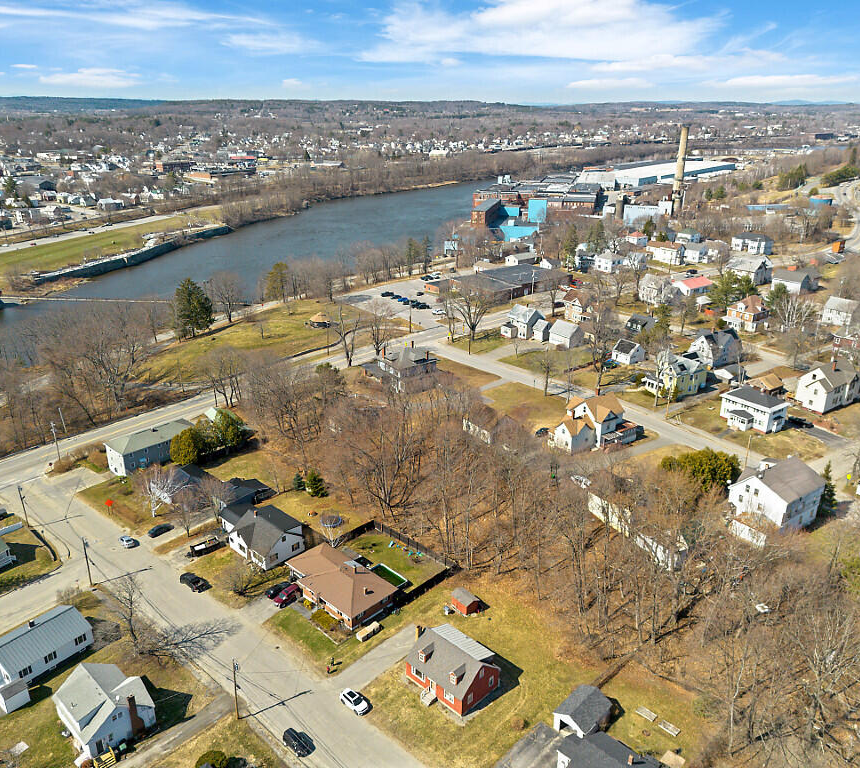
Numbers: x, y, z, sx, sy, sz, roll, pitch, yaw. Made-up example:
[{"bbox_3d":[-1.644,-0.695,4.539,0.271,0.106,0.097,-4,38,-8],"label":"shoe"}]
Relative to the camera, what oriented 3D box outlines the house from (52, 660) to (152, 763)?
[{"bbox_3d":[-44.390,42.780,96.170,11.200,6.300,9.100,19,28,39],"label":"house"}]

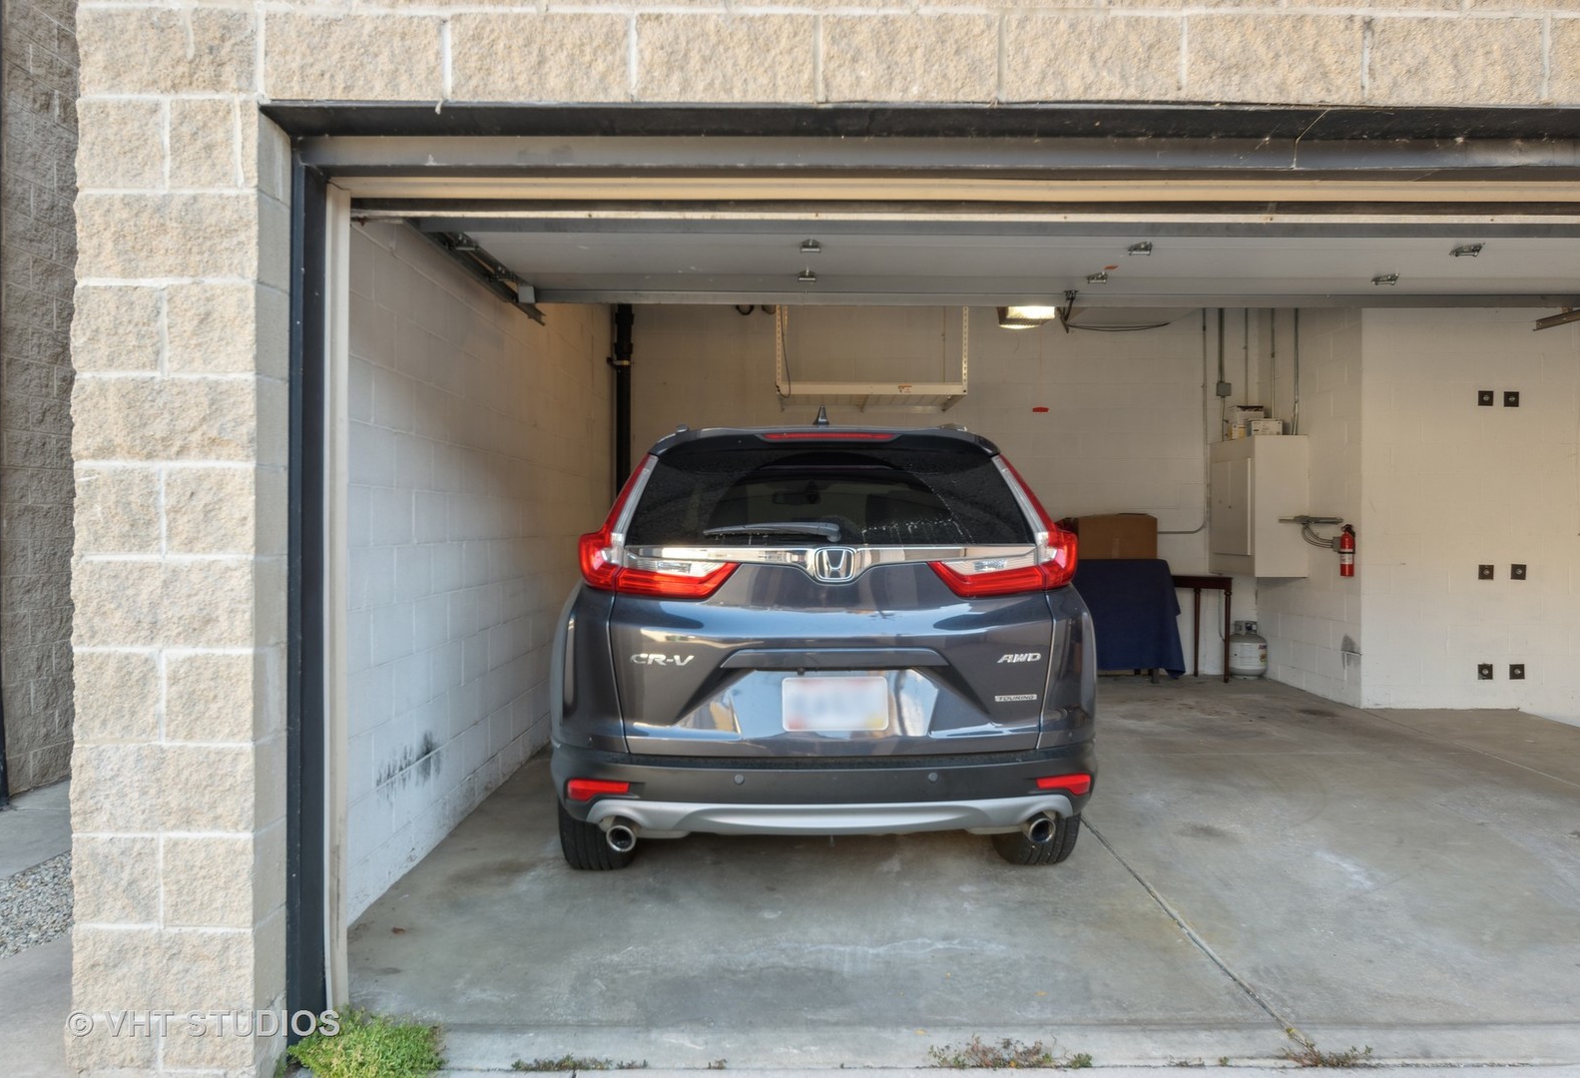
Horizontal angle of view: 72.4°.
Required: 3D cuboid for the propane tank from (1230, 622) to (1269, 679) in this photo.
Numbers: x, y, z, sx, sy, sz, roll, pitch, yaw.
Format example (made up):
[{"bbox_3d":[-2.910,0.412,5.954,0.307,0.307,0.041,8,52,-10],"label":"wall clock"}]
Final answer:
[{"bbox_3d":[3.631,0.887,8.570,0.310,0.455,0.310,0,1,0],"label":"propane tank"}]

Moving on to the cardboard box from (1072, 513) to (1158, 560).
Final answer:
[{"bbox_3d":[2.539,-0.010,8.584,0.615,0.340,0.380,0,1,0],"label":"cardboard box"}]

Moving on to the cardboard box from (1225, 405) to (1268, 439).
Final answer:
[{"bbox_3d":[3.573,-0.897,8.460,0.205,0.267,0.210,0,1,0],"label":"cardboard box"}]

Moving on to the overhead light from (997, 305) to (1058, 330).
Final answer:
[{"bbox_3d":[1.249,-1.213,5.734,0.270,0.170,0.320,0,1,0],"label":"overhead light"}]

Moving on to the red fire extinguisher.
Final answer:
[{"bbox_3d":[3.763,0.081,7.292,0.120,0.359,0.105,0,1,-28],"label":"red fire extinguisher"}]

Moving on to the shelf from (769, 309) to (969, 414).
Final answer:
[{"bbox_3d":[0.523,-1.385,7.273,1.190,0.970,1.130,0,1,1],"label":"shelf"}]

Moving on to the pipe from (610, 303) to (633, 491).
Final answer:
[{"bbox_3d":[-1.320,-0.402,8.549,0.140,3.050,0.140,0,1,0],"label":"pipe"}]

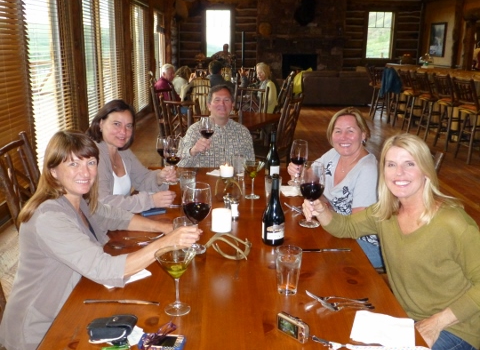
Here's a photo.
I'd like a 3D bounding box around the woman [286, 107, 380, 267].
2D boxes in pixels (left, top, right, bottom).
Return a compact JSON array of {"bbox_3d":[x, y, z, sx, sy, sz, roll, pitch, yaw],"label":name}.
[{"bbox_3d":[0.420,0.278,2.389,0.550,1.260,0.700,14,21,41],"label":"woman"}]

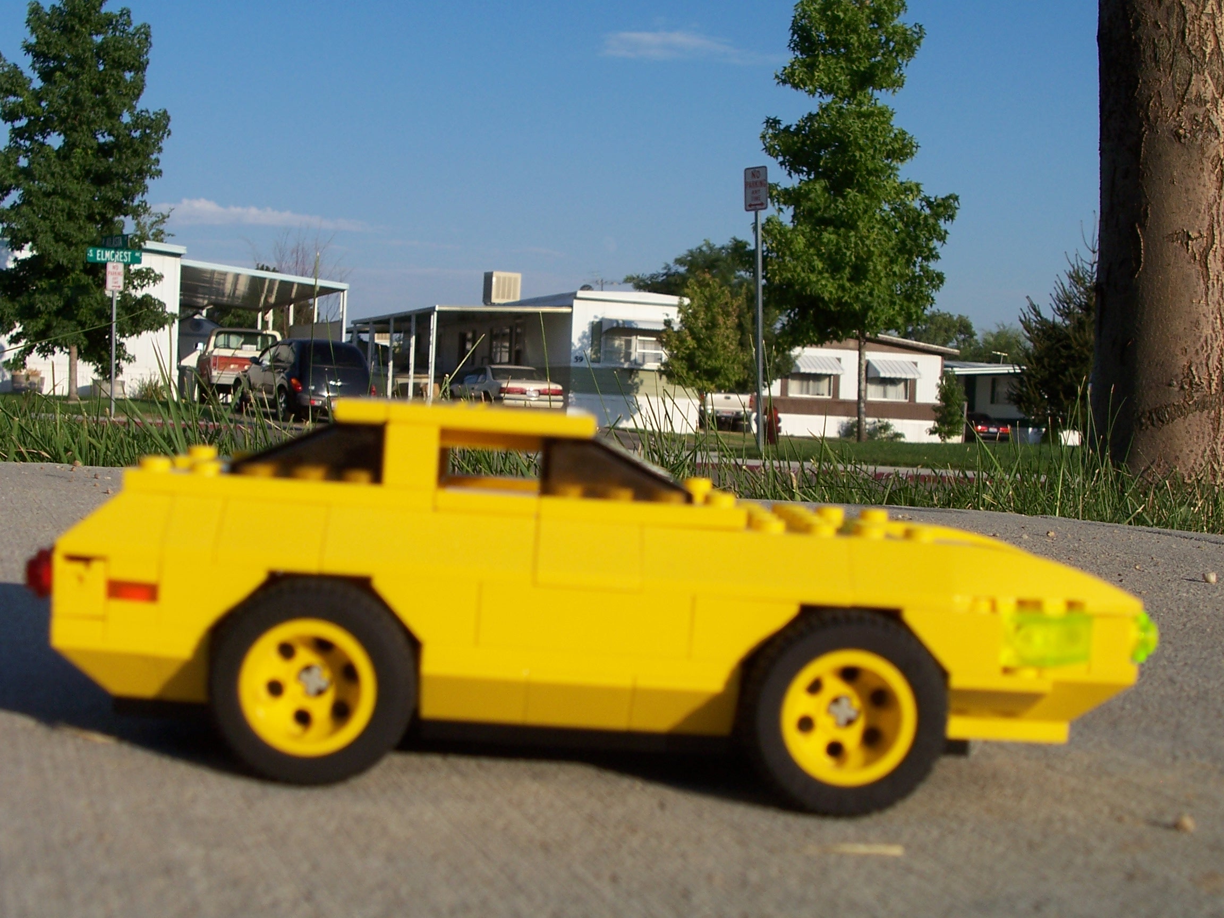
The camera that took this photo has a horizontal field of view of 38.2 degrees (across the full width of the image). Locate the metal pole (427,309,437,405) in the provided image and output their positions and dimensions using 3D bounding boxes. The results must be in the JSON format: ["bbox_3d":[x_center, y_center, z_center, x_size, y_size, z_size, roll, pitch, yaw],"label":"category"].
[{"bbox_3d":[-4.462,-2.404,44.000,0.130,2.650,0.100,2,3,-23],"label":"metal pole"}]

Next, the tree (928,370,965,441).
[{"bbox_3d":[10.979,-1.741,58.000,1.250,2.350,1.200,3,1,0],"label":"tree"}]

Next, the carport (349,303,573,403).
[{"bbox_3d":[-4.713,-2.681,51.320,3.650,2.950,11.000,2,1,-20],"label":"carport"}]

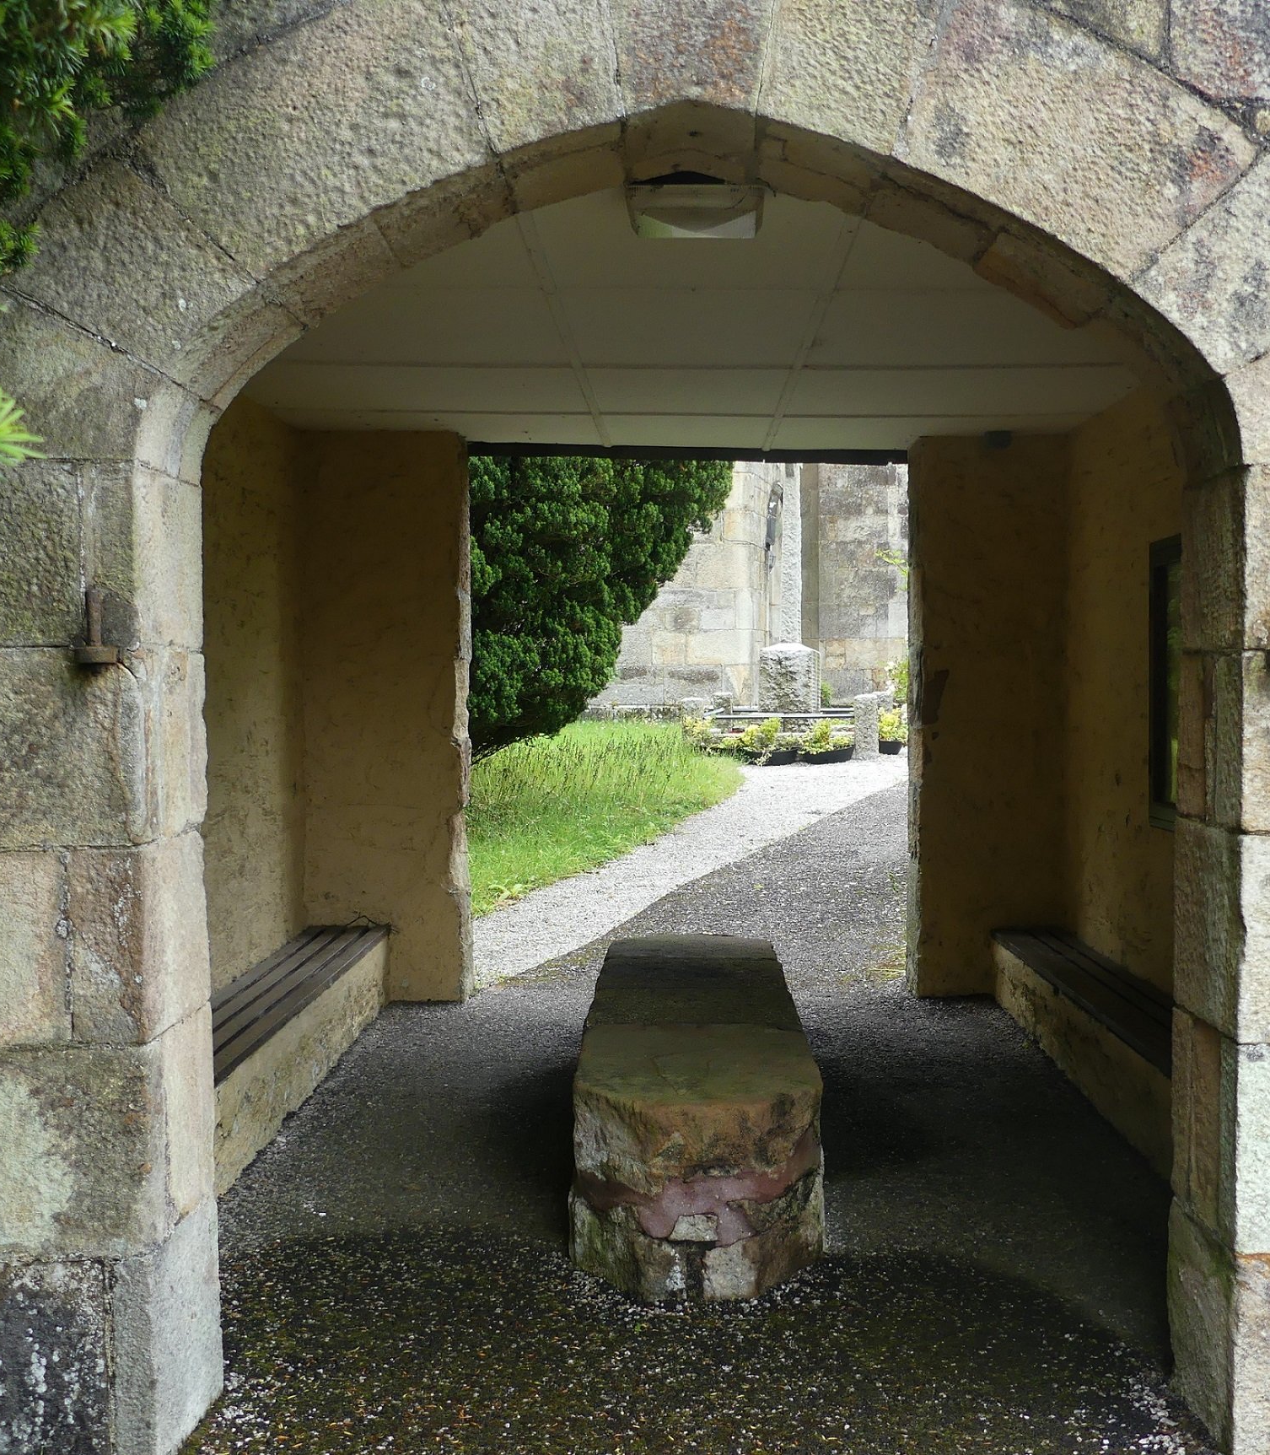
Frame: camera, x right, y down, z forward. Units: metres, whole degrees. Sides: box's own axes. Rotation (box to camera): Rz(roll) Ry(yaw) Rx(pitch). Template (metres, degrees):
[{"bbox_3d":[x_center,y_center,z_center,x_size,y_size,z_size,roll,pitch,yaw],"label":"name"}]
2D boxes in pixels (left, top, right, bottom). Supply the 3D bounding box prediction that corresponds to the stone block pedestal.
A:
[{"bbox_3d":[0.178,1.048,5.606,0.623,0.442,2.659,0,2,1],"label":"stone block pedestal"}]

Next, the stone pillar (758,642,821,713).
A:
[{"bbox_3d":[1.794,-0.501,21.456,0.630,0.951,0.630,0,2,15],"label":"stone pillar"}]

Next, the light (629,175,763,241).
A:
[{"bbox_3d":[0.133,-1.131,4.053,0.285,0.105,0.190,0,2,1],"label":"light"}]

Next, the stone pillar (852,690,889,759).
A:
[{"bbox_3d":[2.548,0.000,20.452,0.260,0.722,0.260,0,2,15],"label":"stone pillar"}]

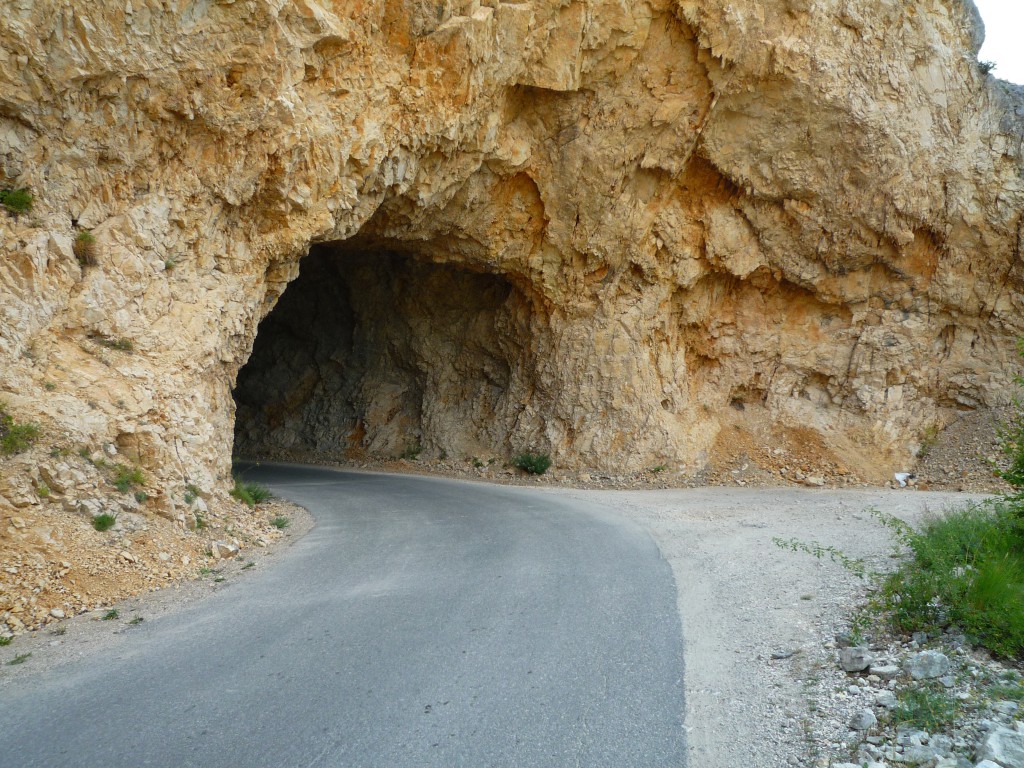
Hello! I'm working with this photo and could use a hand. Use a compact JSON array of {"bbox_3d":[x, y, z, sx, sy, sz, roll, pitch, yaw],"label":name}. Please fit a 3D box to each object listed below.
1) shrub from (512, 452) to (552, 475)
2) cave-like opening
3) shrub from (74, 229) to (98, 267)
[{"bbox_3d":[0.440,1.720,16.000,0.840,0.480,0.650,0,-2,-6],"label":"shrub"},{"bbox_3d":[-2.750,-0.500,16.600,6.300,4.900,4.000,0,-2,-14],"label":"cave-like opening"},{"bbox_3d":[-6.500,-2.070,11.300,0.370,0.540,0.340,1,-2,-30],"label":"shrub"}]

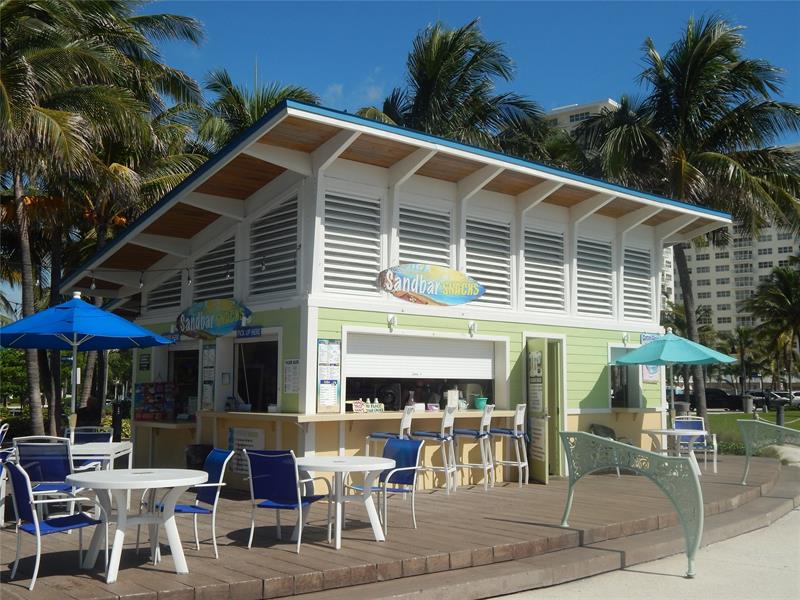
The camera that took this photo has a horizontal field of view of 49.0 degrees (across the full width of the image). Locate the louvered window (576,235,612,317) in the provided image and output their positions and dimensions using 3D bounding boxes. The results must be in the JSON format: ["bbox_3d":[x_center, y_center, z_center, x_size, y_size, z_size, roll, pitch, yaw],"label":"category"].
[{"bbox_3d":[3.351,-0.359,15.103,0.990,1.230,0.100,5,-8,-41],"label":"louvered window"}]

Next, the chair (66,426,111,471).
[{"bbox_3d":[-3.621,1.924,9.876,0.570,0.930,0.690,0,-6,-1],"label":"chair"}]

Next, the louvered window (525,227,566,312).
[{"bbox_3d":[2.337,-0.482,14.150,0.972,1.279,0.072,5,-7,-40],"label":"louvered window"}]

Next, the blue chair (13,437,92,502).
[{"bbox_3d":[-3.380,1.795,8.562,0.570,0.930,0.690,0,-6,2],"label":"blue chair"}]

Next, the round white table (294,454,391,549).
[{"bbox_3d":[-0.576,1.871,8.164,1.060,0.730,1.060,0,-6,0],"label":"round white table"}]

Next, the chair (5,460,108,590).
[{"bbox_3d":[-2.568,1.617,6.482,0.746,0.861,0.560,6,-8,-45],"label":"chair"}]

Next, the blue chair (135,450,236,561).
[{"bbox_3d":[-1.785,1.710,7.374,0.685,0.861,0.560,4,-6,-31],"label":"blue chair"}]

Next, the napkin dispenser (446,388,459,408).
[{"bbox_3d":[0.763,1.446,12.522,0.122,0.287,0.122,5,-7,-40],"label":"napkin dispenser"}]

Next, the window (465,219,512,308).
[{"bbox_3d":[1.347,-0.558,13.377,0.990,1.260,0.100,5,-8,-41],"label":"window"}]

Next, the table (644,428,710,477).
[{"bbox_3d":[4.513,2.518,14.388,1.055,0.718,1.055,5,-7,-40],"label":"table"}]

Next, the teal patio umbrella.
[{"bbox_3d":[4.471,1.663,14.409,2.050,2.440,2.050,0,-6,0],"label":"teal patio umbrella"}]

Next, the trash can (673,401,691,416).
[{"bbox_3d":[12.089,4.810,37.716,0.750,1.000,0.750,0,-6,0],"label":"trash can"}]

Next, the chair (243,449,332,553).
[{"bbox_3d":[-1.000,1.756,7.777,0.560,0.861,0.740,-2,-6,20],"label":"chair"}]

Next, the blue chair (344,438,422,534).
[{"bbox_3d":[-0.141,1.875,8.936,0.580,0.880,0.680,-5,-7,40],"label":"blue chair"}]

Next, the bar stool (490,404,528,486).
[{"bbox_3d":[1.625,2.116,12.842,0.474,1.168,0.430,-2,-6,23],"label":"bar stool"}]

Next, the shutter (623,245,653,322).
[{"bbox_3d":[4.318,-0.266,15.936,0.910,1.240,0.100,5,-8,-41],"label":"shutter"}]

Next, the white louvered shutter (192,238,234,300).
[{"bbox_3d":[-2.763,-0.454,13.072,0.072,0.908,1.244,5,-7,-40],"label":"white louvered shutter"}]

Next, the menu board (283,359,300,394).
[{"bbox_3d":[-1.386,0.983,11.275,0.017,0.427,0.302,5,-7,-40],"label":"menu board"}]

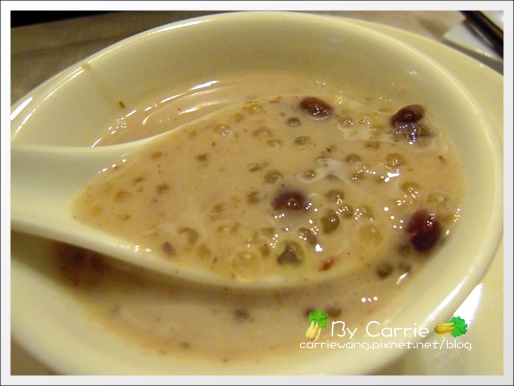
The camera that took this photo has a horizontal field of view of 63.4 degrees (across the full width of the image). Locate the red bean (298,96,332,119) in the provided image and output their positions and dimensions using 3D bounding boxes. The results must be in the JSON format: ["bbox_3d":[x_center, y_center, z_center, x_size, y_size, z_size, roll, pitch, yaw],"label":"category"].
[{"bbox_3d":[0.015,-0.022,0.106,0.010,0.006,0.006,32,59,27],"label":"red bean"}]

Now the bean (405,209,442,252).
[{"bbox_3d":[0.032,0.007,0.080,0.007,0.006,0.009,-6,49,0],"label":"bean"}]

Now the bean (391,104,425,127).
[{"bbox_3d":[0.037,-0.019,0.102,0.009,0.006,0.006,-22,51,-14],"label":"bean"}]

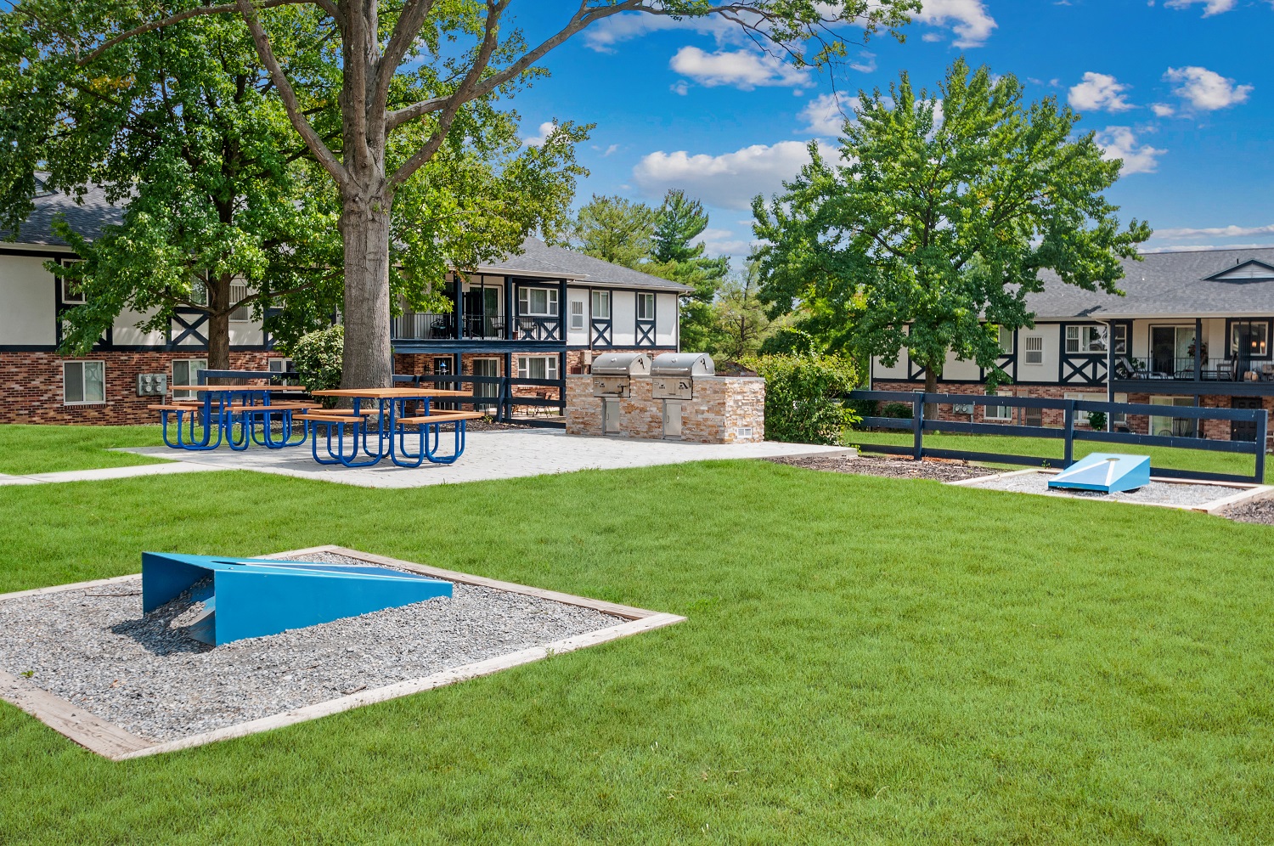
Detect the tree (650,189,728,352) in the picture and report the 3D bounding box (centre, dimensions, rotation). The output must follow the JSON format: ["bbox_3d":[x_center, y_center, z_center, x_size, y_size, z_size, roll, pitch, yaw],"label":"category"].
[{"bbox_3d":[2.885,-6.880,61.676,5.200,13.000,5.200,0,4,0],"label":"tree"}]

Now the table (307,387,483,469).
[{"bbox_3d":[-2.660,0.033,11.879,1.880,0.770,1.880,3,5,39],"label":"table"}]

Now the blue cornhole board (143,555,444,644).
[{"bbox_3d":[-1.525,0.702,5.059,0.610,0.300,1.220,3,5,41],"label":"blue cornhole board"}]

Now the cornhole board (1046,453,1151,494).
[{"bbox_3d":[4.930,0.520,11.652,0.610,0.300,1.220,4,5,42],"label":"cornhole board"}]

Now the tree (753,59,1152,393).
[{"bbox_3d":[11.437,-6.426,40.158,14.700,13.700,14.000,0,4,0],"label":"tree"}]

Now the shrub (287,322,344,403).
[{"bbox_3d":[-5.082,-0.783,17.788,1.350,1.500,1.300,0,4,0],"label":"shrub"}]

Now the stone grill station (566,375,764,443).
[{"bbox_3d":[0.363,-0.233,16.047,2.980,0.910,0.937,3,5,41],"label":"stone grill station"}]

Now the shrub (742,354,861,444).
[{"bbox_3d":[2.316,-0.375,15.310,1.650,1.280,1.350,3,5,39],"label":"shrub"}]

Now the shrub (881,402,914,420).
[{"bbox_3d":[10.632,-0.261,44.584,1.500,1.150,1.400,0,4,0],"label":"shrub"}]

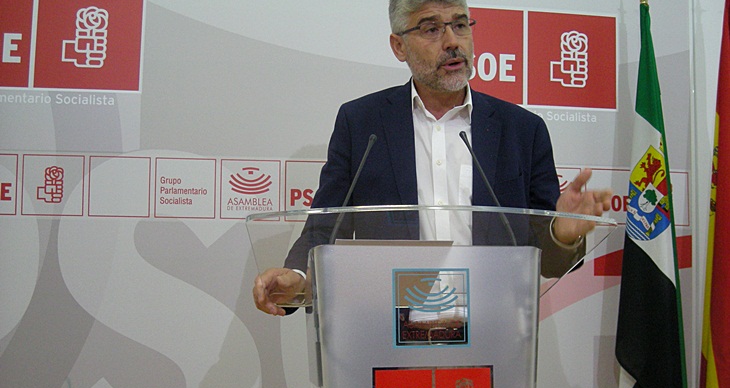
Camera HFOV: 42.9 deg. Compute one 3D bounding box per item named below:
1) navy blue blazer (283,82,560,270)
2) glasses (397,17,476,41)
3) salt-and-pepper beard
[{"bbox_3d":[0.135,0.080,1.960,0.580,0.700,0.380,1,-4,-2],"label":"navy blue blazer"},{"bbox_3d":[0.143,-0.348,1.965,0.140,0.045,0.140,-9,4,-25],"label":"glasses"},{"bbox_3d":[0.163,-0.252,1.935,0.135,0.105,0.095,-9,4,-25],"label":"salt-and-pepper beard"}]

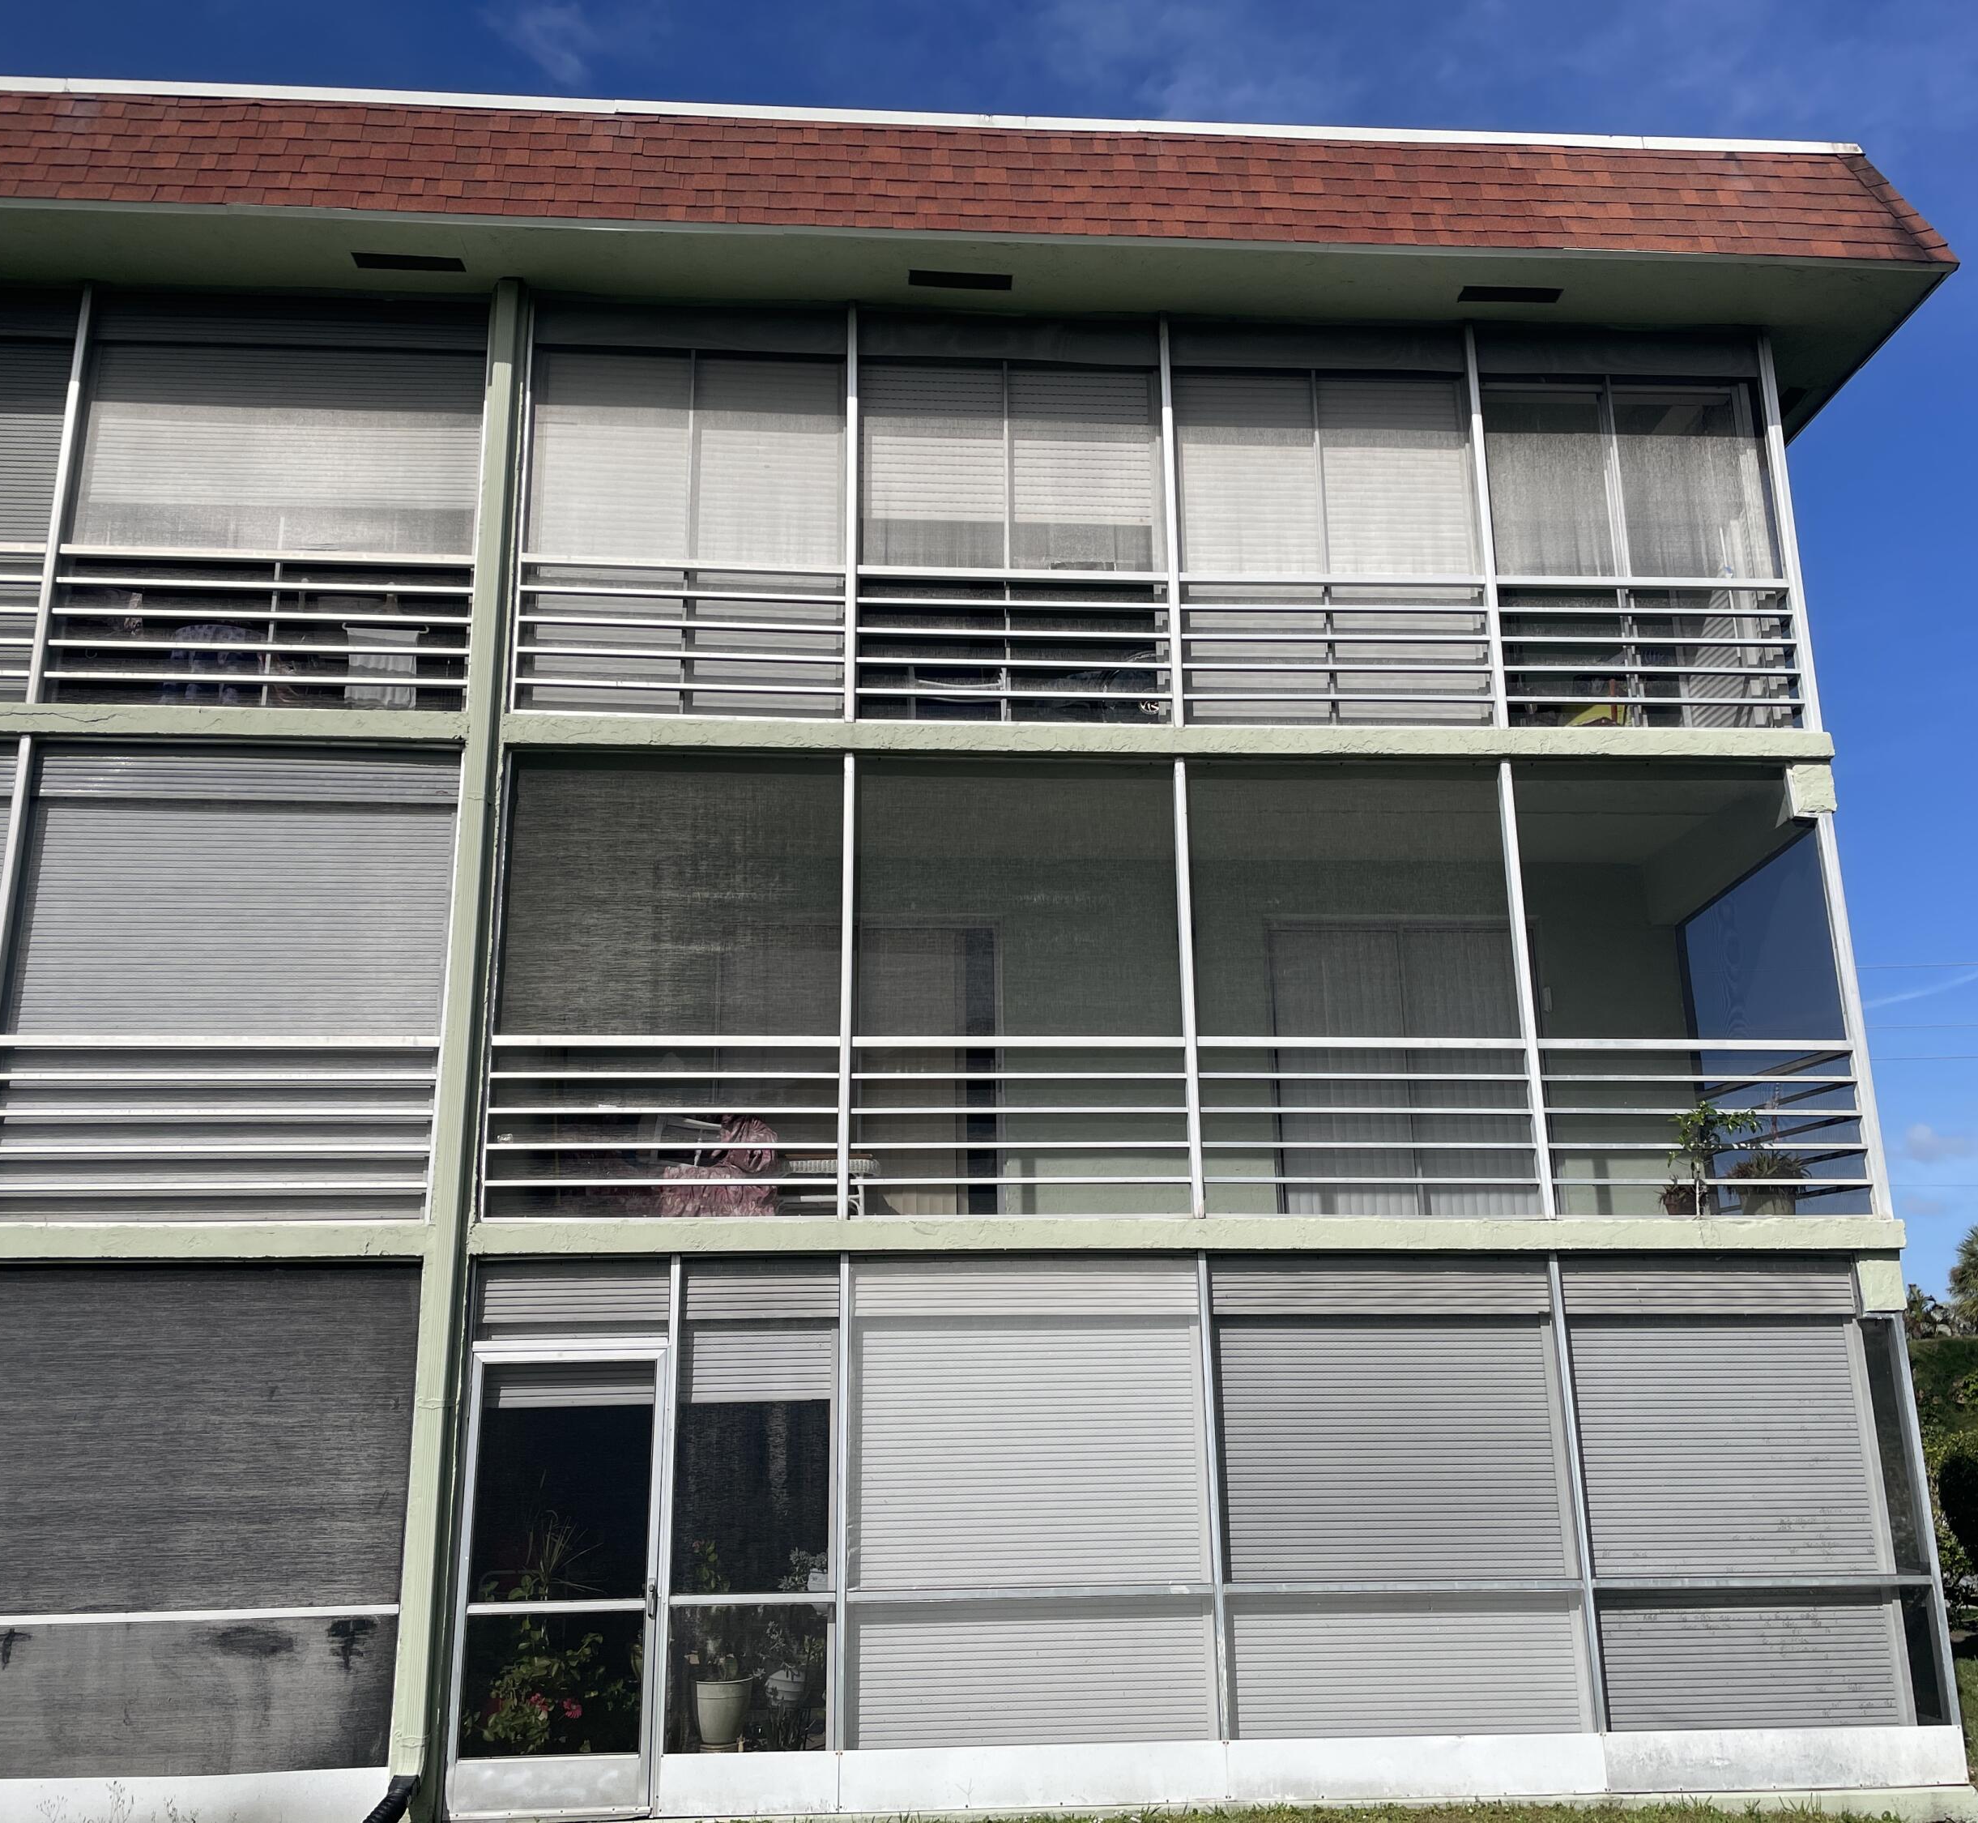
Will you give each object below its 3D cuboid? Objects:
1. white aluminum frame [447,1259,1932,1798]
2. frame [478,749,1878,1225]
[{"bbox_3d":[1.063,2.876,8.670,7.000,2.480,0.100,0,-15,-4],"label":"white aluminum frame"},{"bbox_3d":[0.977,0.589,10.209,7.000,2.460,1.850,0,-15,-4],"label":"frame"}]

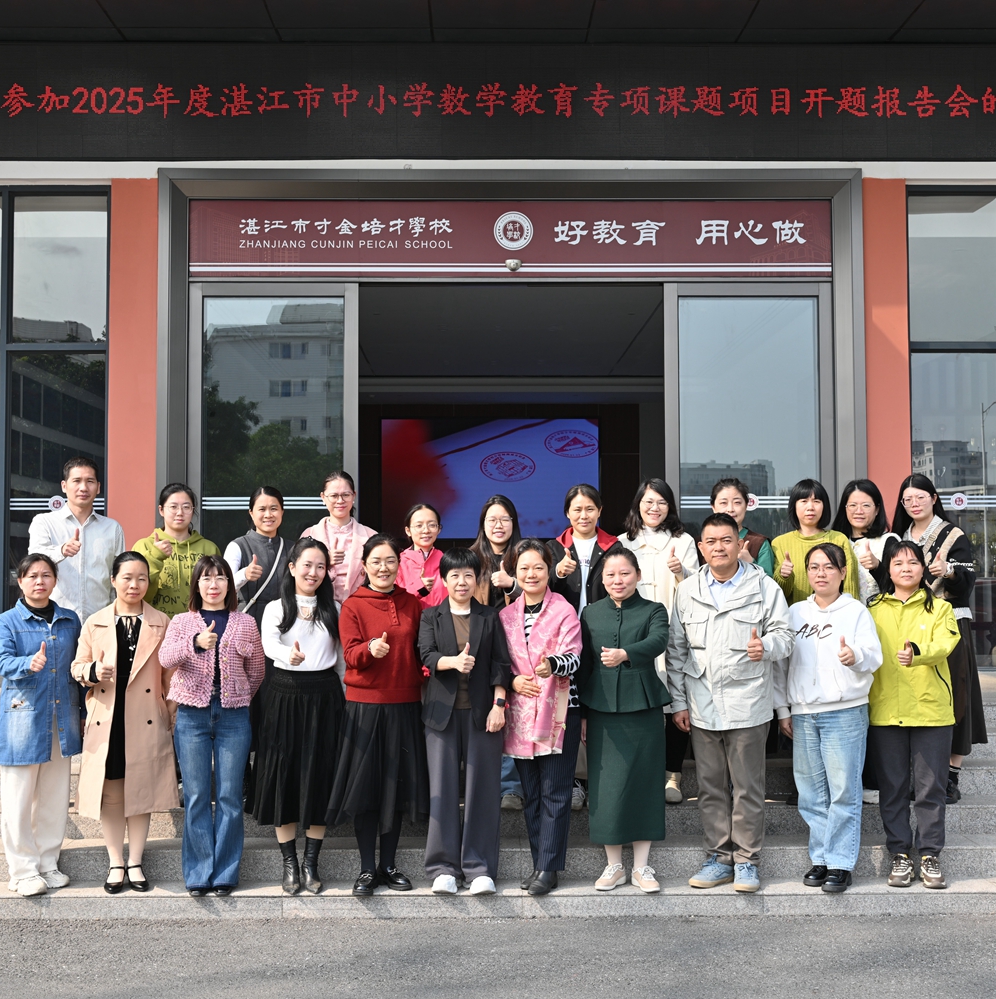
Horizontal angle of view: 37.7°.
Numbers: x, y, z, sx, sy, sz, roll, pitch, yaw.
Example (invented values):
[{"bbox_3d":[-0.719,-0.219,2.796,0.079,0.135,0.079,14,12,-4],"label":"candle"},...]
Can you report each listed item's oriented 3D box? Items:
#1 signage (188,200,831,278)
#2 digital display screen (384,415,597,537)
[{"bbox_3d":[0.097,-1.868,10.499,4.625,0.570,0.060,0,-3,-1],"label":"signage"},{"bbox_3d":[-0.108,-0.303,21.493,3.229,1.794,0.100,0,-3,-1],"label":"digital display screen"}]

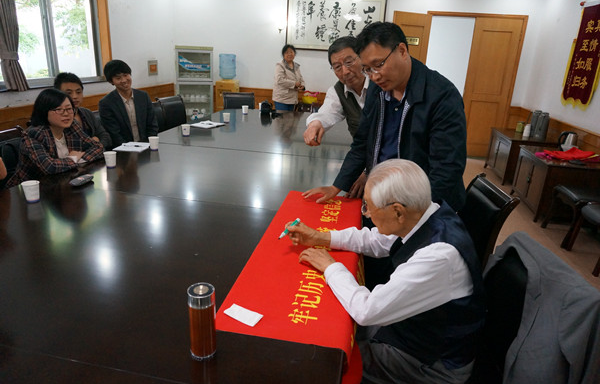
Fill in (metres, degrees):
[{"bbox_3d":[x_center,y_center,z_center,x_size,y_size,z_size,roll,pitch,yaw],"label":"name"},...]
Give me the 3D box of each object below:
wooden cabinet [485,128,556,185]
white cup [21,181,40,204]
[{"bbox_3d":[2.957,-0.475,5.470,0.480,0.585,0.900,6,19,11],"label":"wooden cabinet"},{"bbox_3d":[-1.297,0.005,1.937,0.074,0.090,0.074,2,19,-1],"label":"white cup"}]

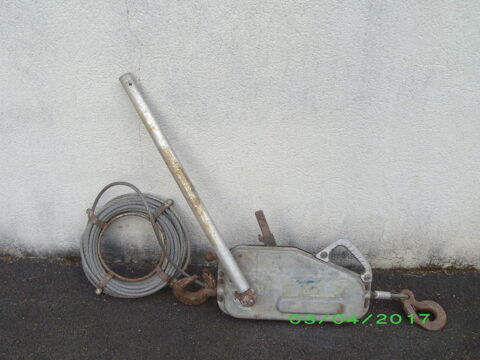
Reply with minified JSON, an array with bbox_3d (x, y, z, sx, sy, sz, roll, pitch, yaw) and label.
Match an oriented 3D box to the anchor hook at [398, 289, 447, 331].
[{"bbox_3d":[0.504,0.355,1.375,0.083,0.038,0.148,-43,65,-4],"label":"anchor hook"}]

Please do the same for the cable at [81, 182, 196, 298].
[{"bbox_3d":[-0.310,0.182,1.505,0.330,0.340,0.075,1,-4,1],"label":"cable"}]

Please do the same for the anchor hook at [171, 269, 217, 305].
[{"bbox_3d":[-0.132,0.310,1.445,0.130,0.095,0.040,2,-18,4],"label":"anchor hook"}]

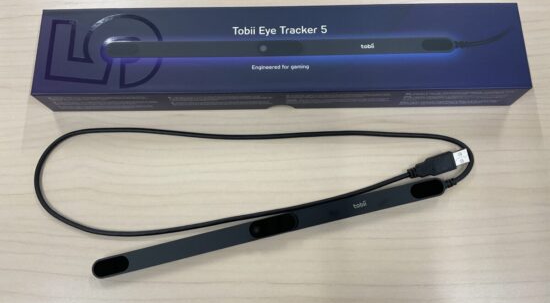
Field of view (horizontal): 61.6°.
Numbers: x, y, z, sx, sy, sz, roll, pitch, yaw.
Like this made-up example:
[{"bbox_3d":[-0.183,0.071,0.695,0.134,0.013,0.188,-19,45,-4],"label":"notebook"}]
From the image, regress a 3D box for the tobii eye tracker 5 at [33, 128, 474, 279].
[{"bbox_3d":[-0.016,0.026,0.377,0.365,0.012,0.126,-6,74,-1],"label":"tobii eye tracker 5"}]

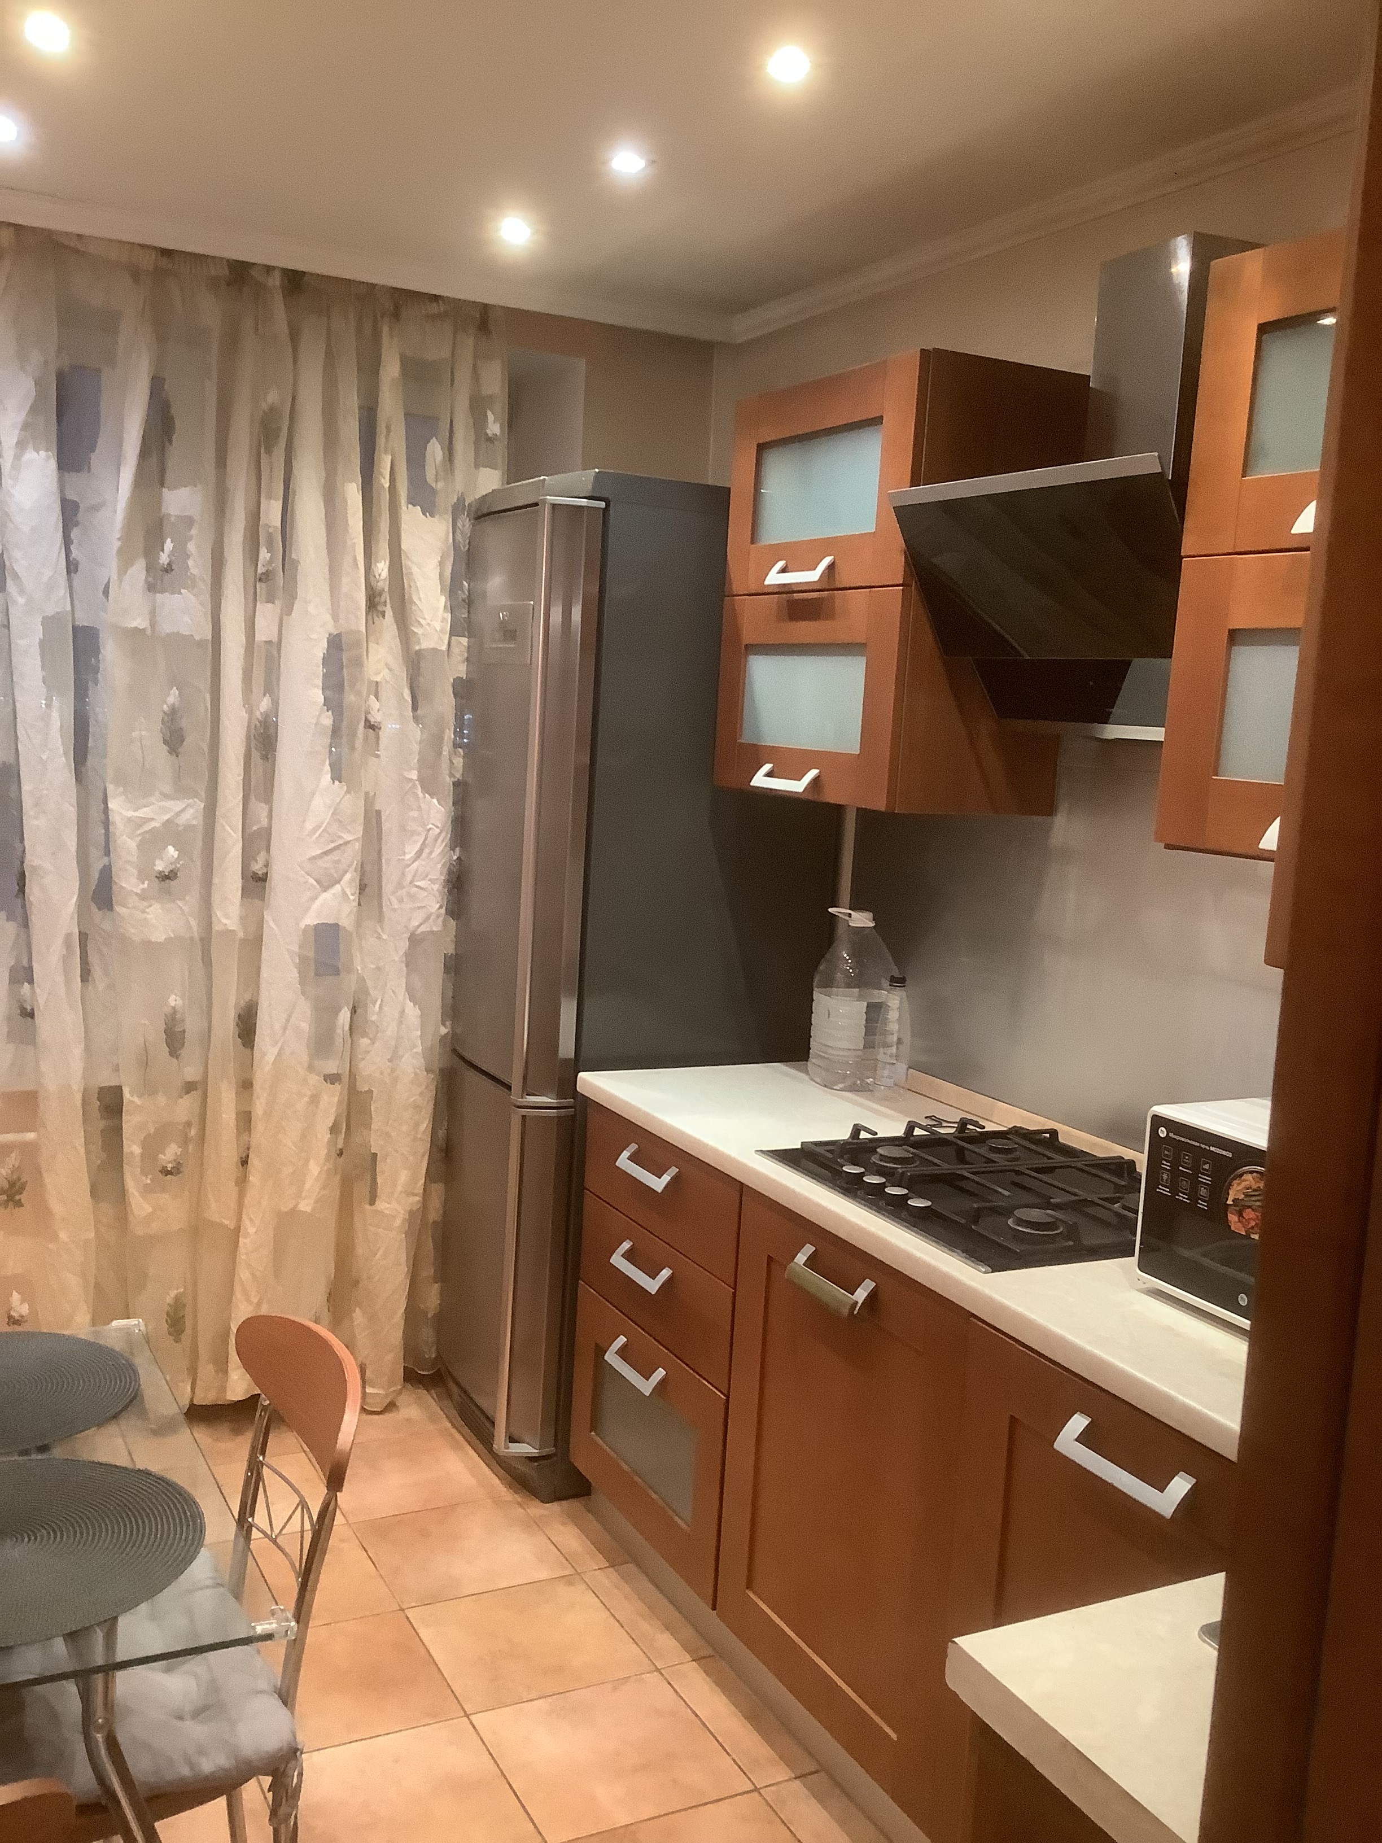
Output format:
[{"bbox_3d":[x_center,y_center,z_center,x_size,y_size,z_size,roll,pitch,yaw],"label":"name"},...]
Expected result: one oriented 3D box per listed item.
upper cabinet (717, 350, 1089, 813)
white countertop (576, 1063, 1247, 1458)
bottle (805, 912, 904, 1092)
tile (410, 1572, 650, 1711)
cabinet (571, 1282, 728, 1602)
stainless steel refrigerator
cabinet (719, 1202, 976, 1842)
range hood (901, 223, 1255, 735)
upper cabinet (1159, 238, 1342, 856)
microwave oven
[{"bbox_3d":[0.357,-0.583,2.983,0.343,0.726,0.599,0,8,-28],"label":"upper cabinet"},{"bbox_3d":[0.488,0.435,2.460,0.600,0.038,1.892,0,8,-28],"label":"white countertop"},{"bbox_3d":[0.317,0.144,3.191,0.163,0.337,0.163,3,7,0],"label":"bottle"},{"bbox_3d":[-0.275,1.214,2.780,0.330,0.010,0.327,0,8,-28],"label":"tile"},{"bbox_3d":[0.148,0.904,3.047,0.530,0.362,0.592,0,8,-28],"label":"cabinet"},{"bbox_3d":[-0.137,0.122,3.515,0.654,1.989,0.600,0,8,-28],"label":"stainless steel refrigerator"},{"bbox_3d":[0.447,0.821,2.547,0.560,0.720,0.605,-1,8,-28],"label":"cabinet"},{"bbox_3d":[0.621,-0.625,2.418,0.396,0.700,0.600,0,8,-28],"label":"range hood"},{"bbox_3d":[0.916,-0.419,1.912,0.343,0.726,0.600,0,8,-28],"label":"upper cabinet"},{"bbox_3d":[0.820,0.378,1.937,0.345,0.243,0.450,0,8,-28],"label":"microwave oven"}]

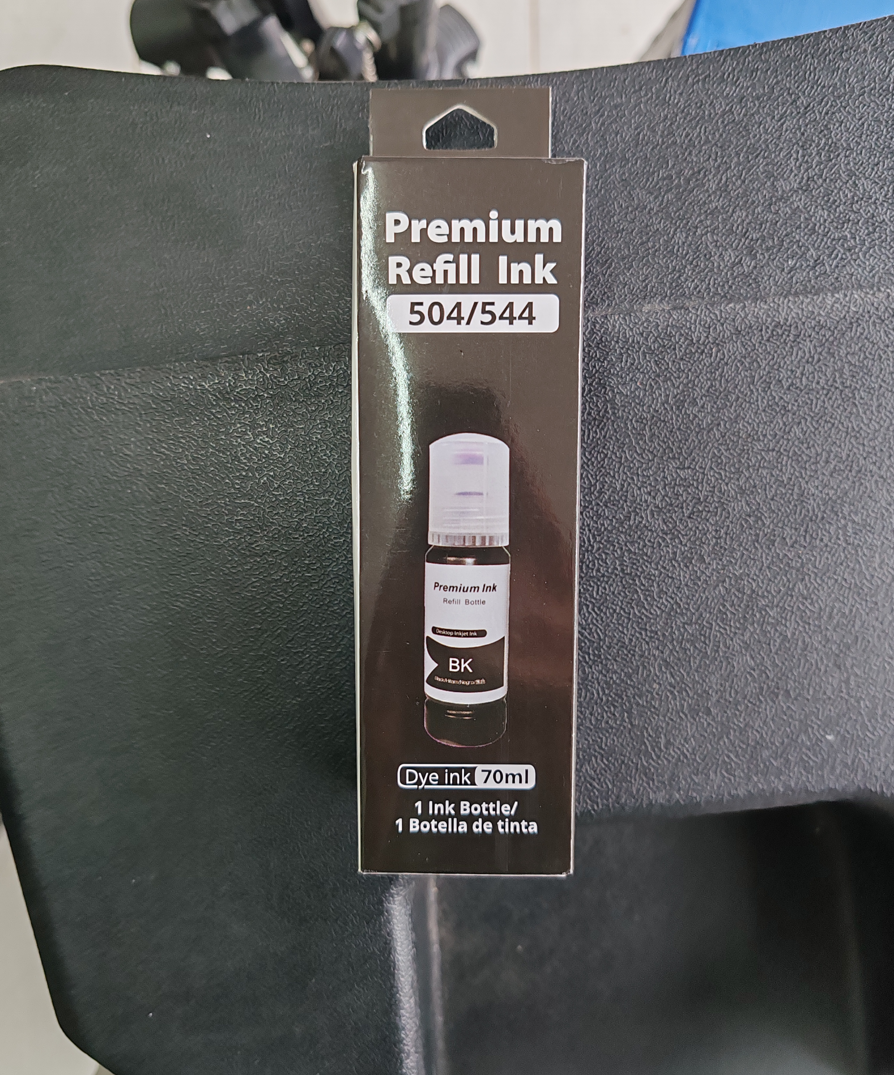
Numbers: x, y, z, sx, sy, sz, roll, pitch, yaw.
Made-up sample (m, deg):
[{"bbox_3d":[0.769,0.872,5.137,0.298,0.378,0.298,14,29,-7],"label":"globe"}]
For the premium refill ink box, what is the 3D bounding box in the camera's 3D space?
[{"bbox_3d":[0.004,-0.018,0.192,0.041,0.043,0.161,0,94,-2],"label":"premium refill ink box"}]

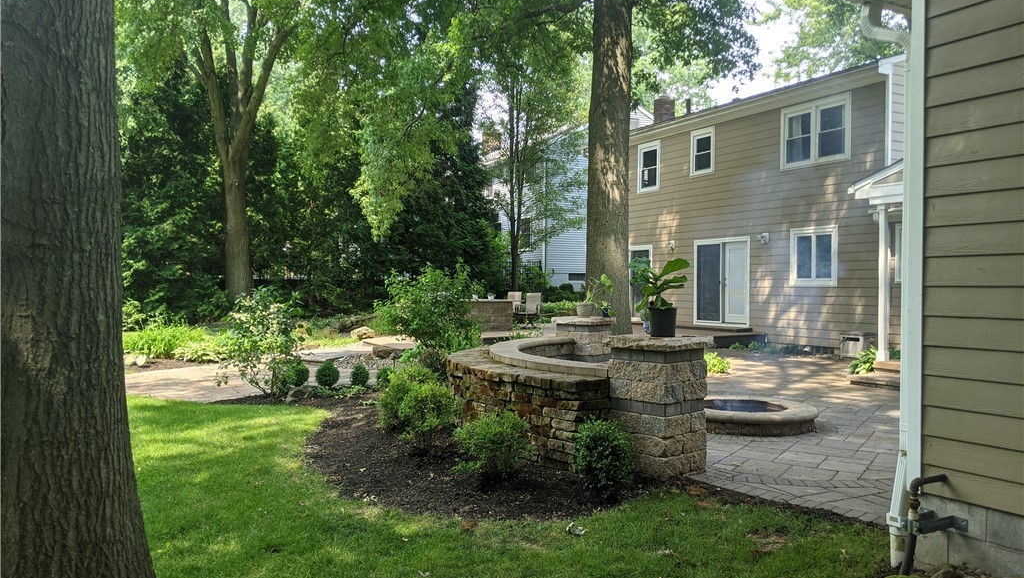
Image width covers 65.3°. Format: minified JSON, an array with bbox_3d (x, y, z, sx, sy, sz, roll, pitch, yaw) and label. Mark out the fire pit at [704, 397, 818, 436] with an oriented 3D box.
[{"bbox_3d":[2.313,1.295,8.201,1.560,0.200,1.560,1,0,0],"label":"fire pit"}]

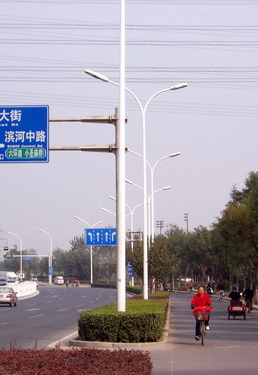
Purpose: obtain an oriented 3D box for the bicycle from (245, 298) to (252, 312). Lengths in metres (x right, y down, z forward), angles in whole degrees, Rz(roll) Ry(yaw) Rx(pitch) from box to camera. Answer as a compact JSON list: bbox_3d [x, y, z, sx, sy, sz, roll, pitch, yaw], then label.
[{"bbox_3d":[7.117,6.828,75.800,0.600,1.050,1.720,0,-4,1],"label":"bicycle"}]

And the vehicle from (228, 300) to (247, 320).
[{"bbox_3d":[5.115,5.775,60.600,0.870,1.000,2.100,0,-4,1],"label":"vehicle"}]

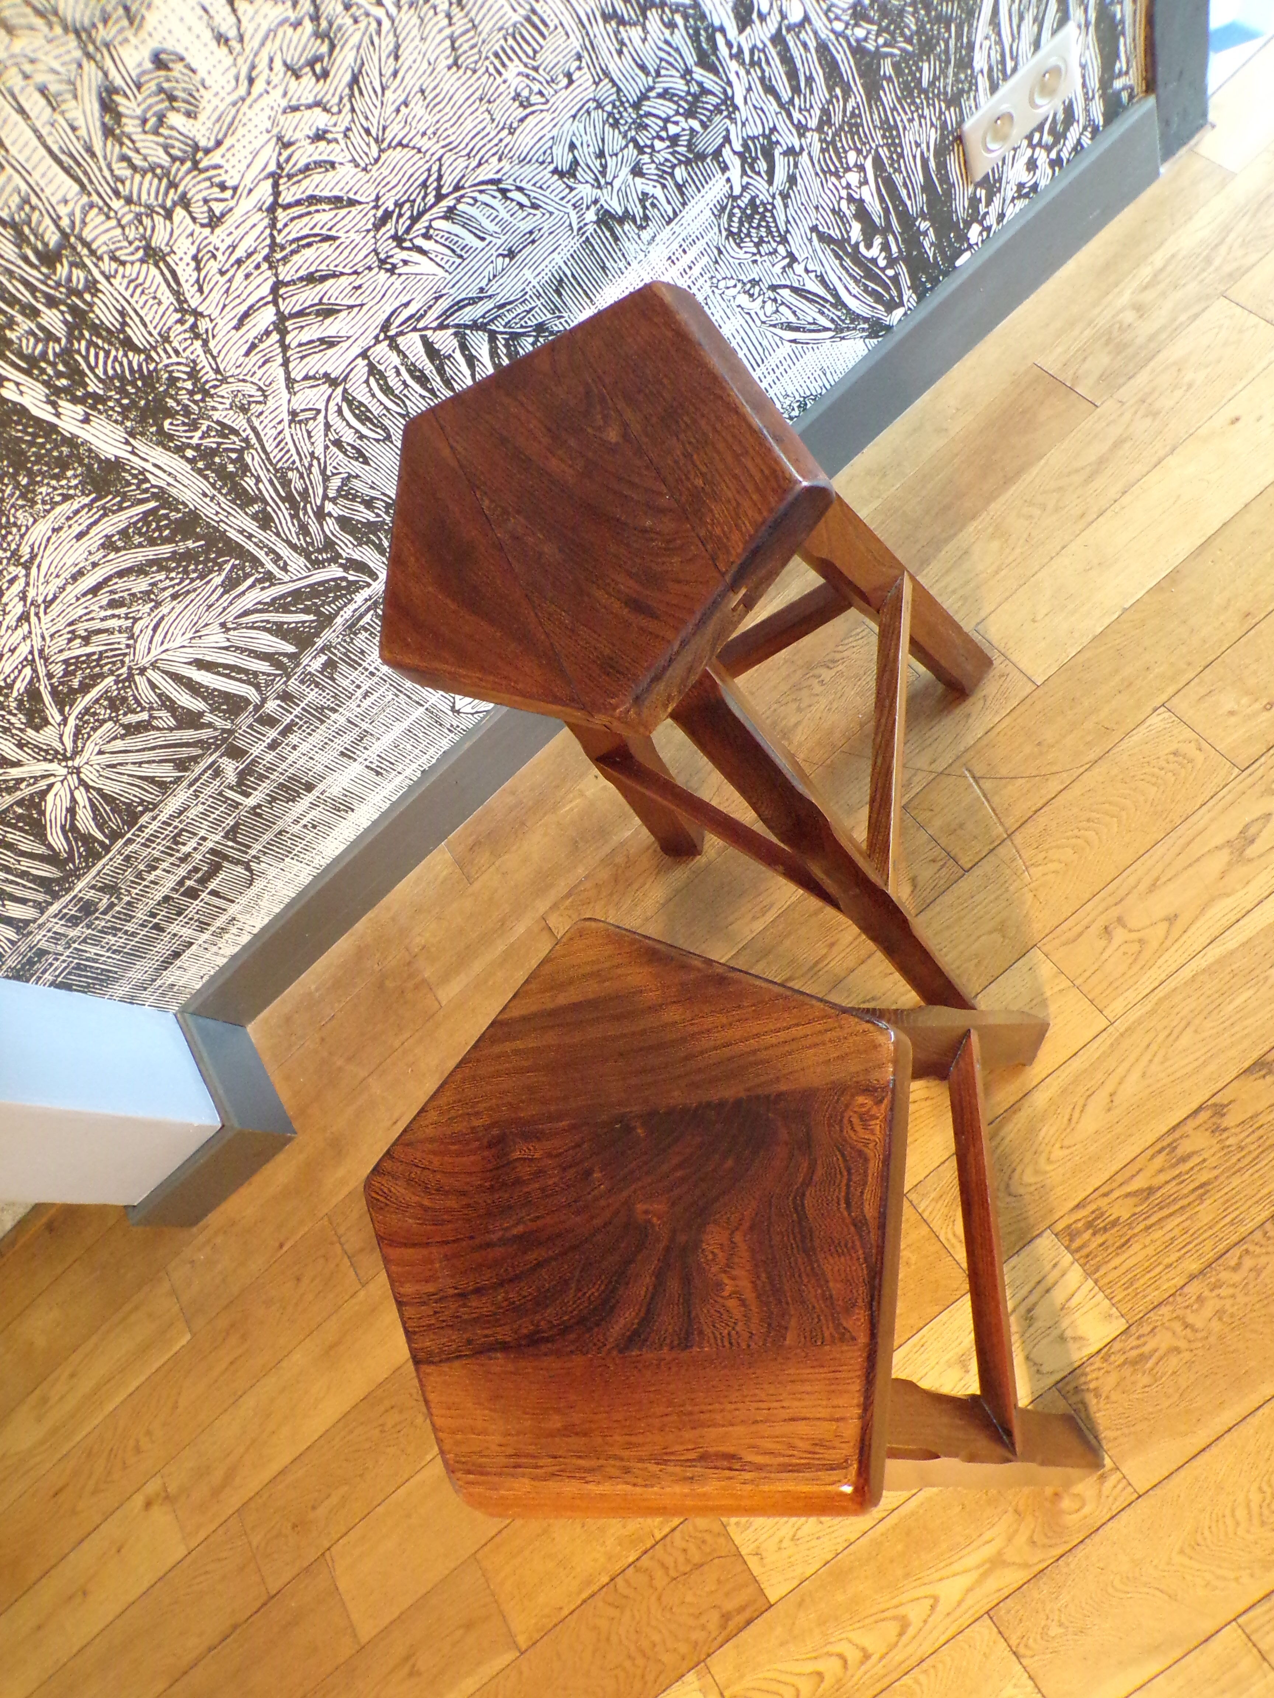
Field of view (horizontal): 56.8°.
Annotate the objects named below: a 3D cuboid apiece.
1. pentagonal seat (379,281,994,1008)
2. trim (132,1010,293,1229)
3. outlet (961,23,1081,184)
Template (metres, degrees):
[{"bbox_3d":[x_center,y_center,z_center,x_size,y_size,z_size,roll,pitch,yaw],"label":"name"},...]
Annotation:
[{"bbox_3d":[0.130,-0.080,1.105,0.480,0.780,0.420,-28,63,16],"label":"pentagonal seat"},{"bbox_3d":[-0.650,0.396,1.715,0.218,0.122,0.206,-42,60,8],"label":"trim"},{"bbox_3d":[0.439,-0.857,1.354,0.154,0.078,0.012,-42,60,8],"label":"outlet"}]

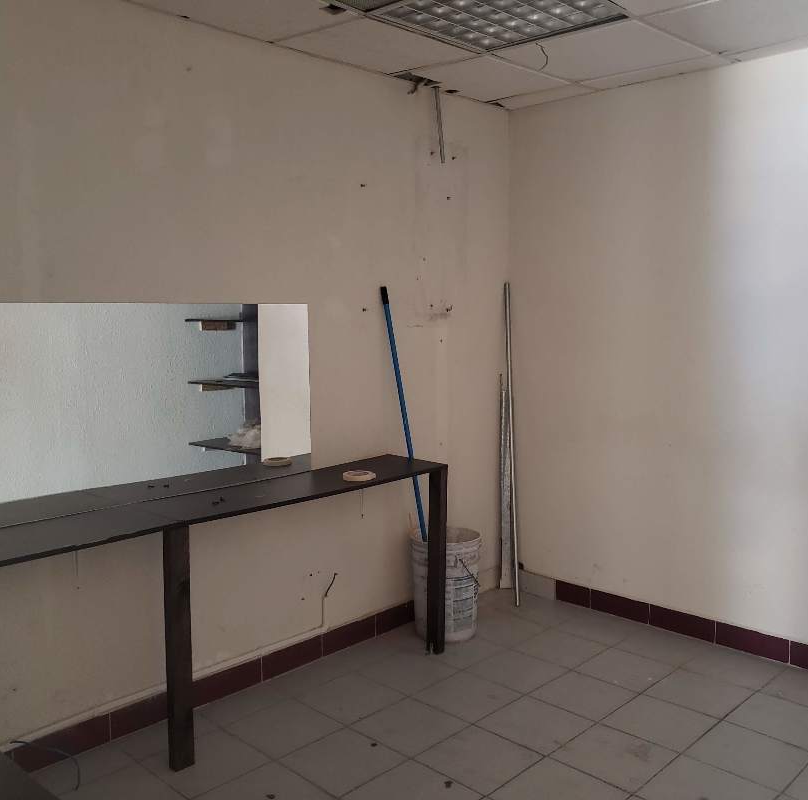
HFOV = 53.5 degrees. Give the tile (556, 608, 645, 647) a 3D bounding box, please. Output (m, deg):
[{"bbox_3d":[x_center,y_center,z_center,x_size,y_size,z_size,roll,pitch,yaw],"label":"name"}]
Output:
[{"bbox_3d":[0.880,1.030,3.599,0.300,0.012,0.300,-6,7,-45],"label":"tile"}]

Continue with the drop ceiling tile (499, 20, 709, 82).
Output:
[{"bbox_3d":[0.738,-1.317,3.038,0.610,0.015,0.609,8,10,44],"label":"drop ceiling tile"}]

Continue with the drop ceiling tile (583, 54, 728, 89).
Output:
[{"bbox_3d":[1.033,-1.352,3.299,0.182,0.015,0.590,-8,11,-44],"label":"drop ceiling tile"}]

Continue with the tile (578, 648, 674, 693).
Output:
[{"bbox_3d":[0.883,1.077,3.198,0.302,0.010,0.302,5,8,44],"label":"tile"}]

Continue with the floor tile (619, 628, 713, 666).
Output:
[{"bbox_3d":[1.073,1.024,3.310,0.307,0.010,0.292,-6,7,-45],"label":"floor tile"}]

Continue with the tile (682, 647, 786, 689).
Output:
[{"bbox_3d":[1.308,1.063,3.170,0.300,0.012,0.300,-6,7,-45],"label":"tile"}]

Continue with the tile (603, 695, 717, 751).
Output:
[{"bbox_3d":[0.878,1.109,2.745,0.300,0.012,0.300,-6,7,-45],"label":"tile"}]

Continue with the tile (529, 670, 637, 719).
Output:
[{"bbox_3d":[0.664,1.092,2.959,0.300,0.012,0.300,-6,7,-45],"label":"tile"}]

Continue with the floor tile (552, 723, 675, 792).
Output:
[{"bbox_3d":[0.671,1.141,2.553,0.302,0.010,0.302,5,8,44],"label":"floor tile"}]

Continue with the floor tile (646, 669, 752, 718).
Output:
[{"bbox_3d":[1.100,1.095,2.986,0.302,0.010,0.302,5,8,44],"label":"floor tile"}]

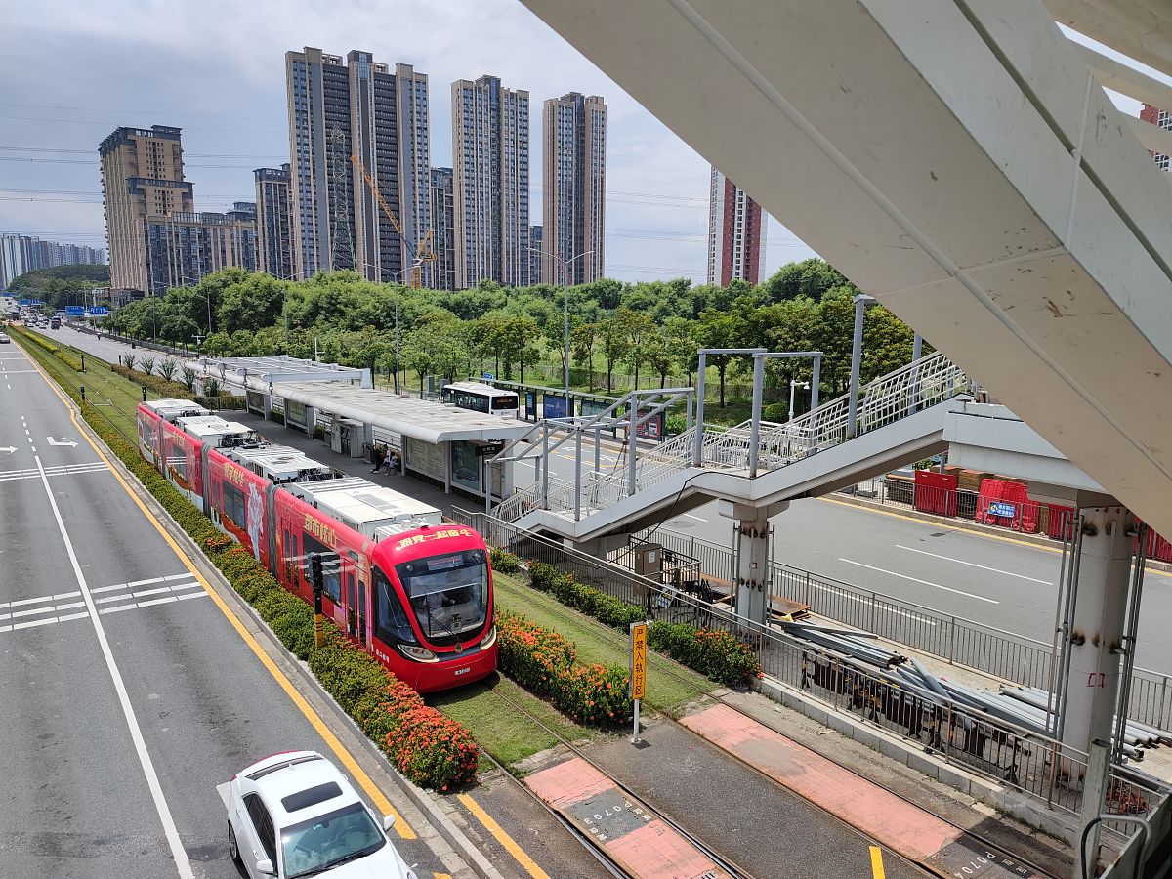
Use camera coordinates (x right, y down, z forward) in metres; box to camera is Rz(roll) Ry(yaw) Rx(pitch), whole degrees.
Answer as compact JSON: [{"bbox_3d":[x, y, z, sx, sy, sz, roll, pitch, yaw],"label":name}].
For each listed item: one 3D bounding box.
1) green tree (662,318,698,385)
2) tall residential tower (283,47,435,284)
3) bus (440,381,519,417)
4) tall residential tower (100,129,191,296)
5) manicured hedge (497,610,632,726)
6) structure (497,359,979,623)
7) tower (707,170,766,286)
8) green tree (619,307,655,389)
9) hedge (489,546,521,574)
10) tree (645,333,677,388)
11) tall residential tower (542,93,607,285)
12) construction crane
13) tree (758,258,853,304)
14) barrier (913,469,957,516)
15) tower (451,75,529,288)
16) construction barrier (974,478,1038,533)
[{"bbox_3d":[9.795,-7.961,82.218,3.800,8.400,3.800,1,9,0],"label":"green tree"},{"bbox_3d":[-88.656,-92.902,321.463,52.000,107.000,13.500,-5,10,-33],"label":"tall residential tower"},{"bbox_3d":[-8.629,-2.690,66.160,2.400,3.200,8.800,-6,10,-36],"label":"bus"},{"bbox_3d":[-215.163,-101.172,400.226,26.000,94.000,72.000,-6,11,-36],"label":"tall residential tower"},{"bbox_3d":[-0.963,5.241,19.025,1.400,0.860,5.400,-6,11,-36],"label":"manicured hedge"},{"bbox_3d":[2.553,1.199,23.570,2.600,8.000,18.200,-6,10,-36],"label":"structure"},{"bbox_3d":[73.296,-99.252,399.784,24.500,98.000,19.000,-1,8,-10],"label":"tower"},{"bbox_3d":[5.564,-9.412,87.886,4.000,9.500,4.000,1,9,0],"label":"green tree"},{"bbox_3d":[-2.645,4.097,27.931,1.000,0.800,1.600,-6,10,-36],"label":"hedge"},{"bbox_3d":[7.788,-7.747,85.030,3.600,7.100,3.600,1,9,0],"label":"tree"},{"bbox_3d":[-6.056,-102.951,382.434,25.500,107.000,18.000,-5,10,-32],"label":"tall residential tower"},{"bbox_3d":[-54.275,-52.472,229.845,27.000,53.860,6.000,0,8,0],"label":"construction crane"},{"bbox_3d":[28.740,-15.318,106.893,12.000,16.670,12.000,0,8,0],"label":"tree"},{"bbox_3d":[15.641,2.414,36.261,0.350,1.820,1.980,-6,11,-36],"label":"barrier"},{"bbox_3d":[-40.939,-97.505,350.578,30.500,108.000,16.000,-5,10,-33],"label":"tower"},{"bbox_3d":[17.455,2.700,33.825,0.600,1.850,2.300,-6,10,-36],"label":"construction barrier"}]

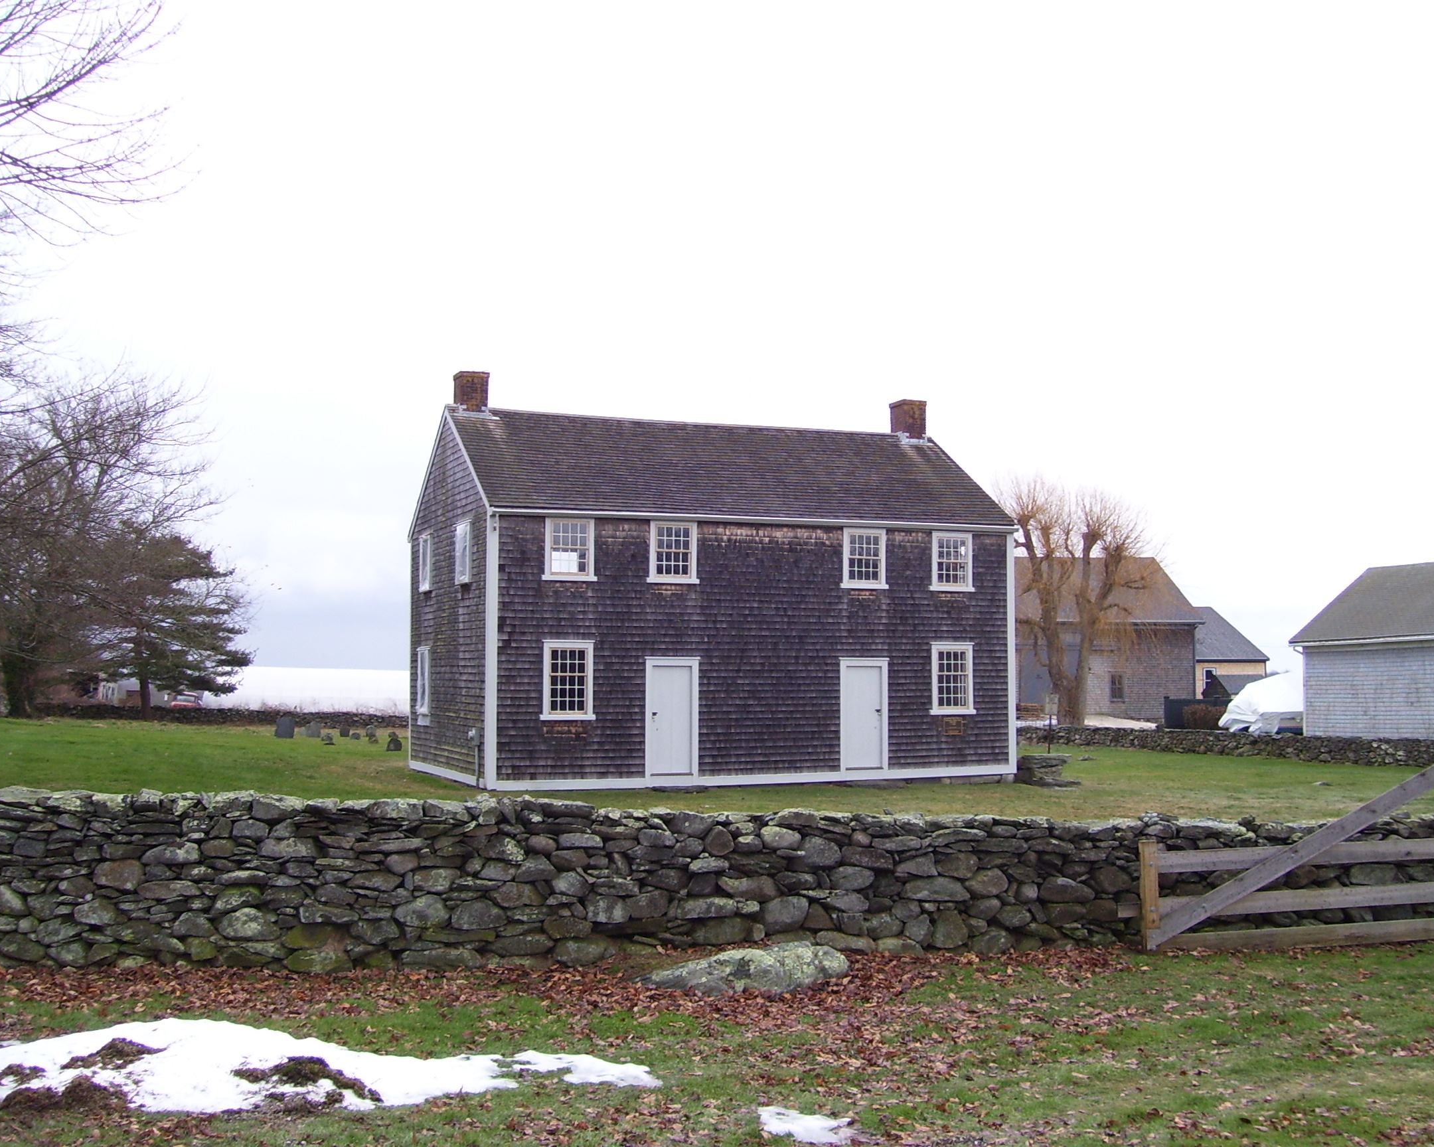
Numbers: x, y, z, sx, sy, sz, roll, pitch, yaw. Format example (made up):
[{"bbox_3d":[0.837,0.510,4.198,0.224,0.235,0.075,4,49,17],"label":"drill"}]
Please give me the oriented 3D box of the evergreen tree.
[{"bbox_3d":[-22.200,2.080,64.000,6.800,7.700,6.600,0,-3,0],"label":"evergreen tree"}]

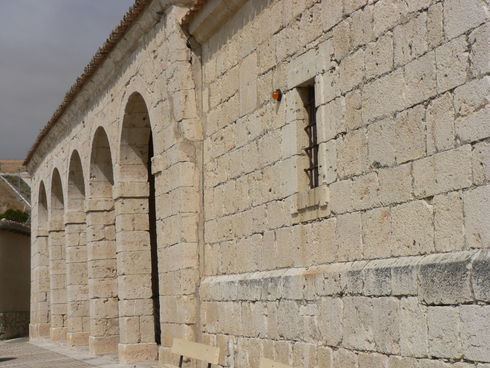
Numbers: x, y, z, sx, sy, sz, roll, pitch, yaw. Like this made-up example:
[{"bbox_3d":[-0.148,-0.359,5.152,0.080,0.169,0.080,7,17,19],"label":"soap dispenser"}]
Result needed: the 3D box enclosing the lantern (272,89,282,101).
[{"bbox_3d":[0.388,-1.071,11.534,0.085,0.130,0.120,1,-7,-19],"label":"lantern"}]

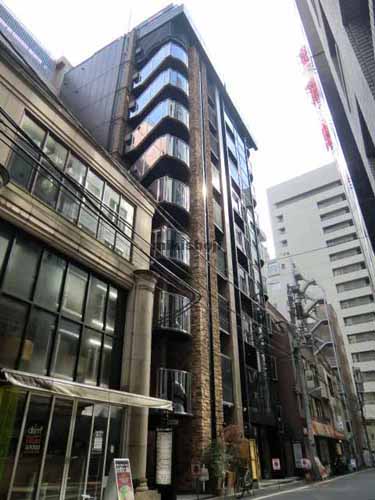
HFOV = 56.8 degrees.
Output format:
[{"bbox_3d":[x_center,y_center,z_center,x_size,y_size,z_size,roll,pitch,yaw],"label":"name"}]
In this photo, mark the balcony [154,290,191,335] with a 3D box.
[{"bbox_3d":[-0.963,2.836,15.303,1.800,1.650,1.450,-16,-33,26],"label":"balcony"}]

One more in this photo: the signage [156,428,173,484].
[{"bbox_3d":[-0.740,6.575,11.078,0.560,1.530,0.200,-16,-33,26],"label":"signage"}]

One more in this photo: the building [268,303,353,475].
[{"bbox_3d":[7.341,13.383,33.327,9.000,12.800,21.000,-16,-33,26],"label":"building"}]

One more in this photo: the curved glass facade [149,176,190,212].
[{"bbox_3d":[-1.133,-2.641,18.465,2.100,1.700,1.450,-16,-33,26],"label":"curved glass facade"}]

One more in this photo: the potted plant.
[{"bbox_3d":[0.971,7.484,12.045,0.800,1.650,0.800,0,-29,0],"label":"potted plant"}]

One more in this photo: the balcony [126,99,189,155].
[{"bbox_3d":[-2.270,-7.885,22.359,4.500,1.650,1.500,-21,-36,31],"label":"balcony"}]

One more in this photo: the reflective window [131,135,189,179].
[{"bbox_3d":[-1.961,-5.253,20.522,3.800,1.600,1.450,-21,-36,31],"label":"reflective window"}]

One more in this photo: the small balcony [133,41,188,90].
[{"bbox_3d":[-2.102,-13.246,24.945,4.100,1.550,1.450,-21,-35,31],"label":"small balcony"}]

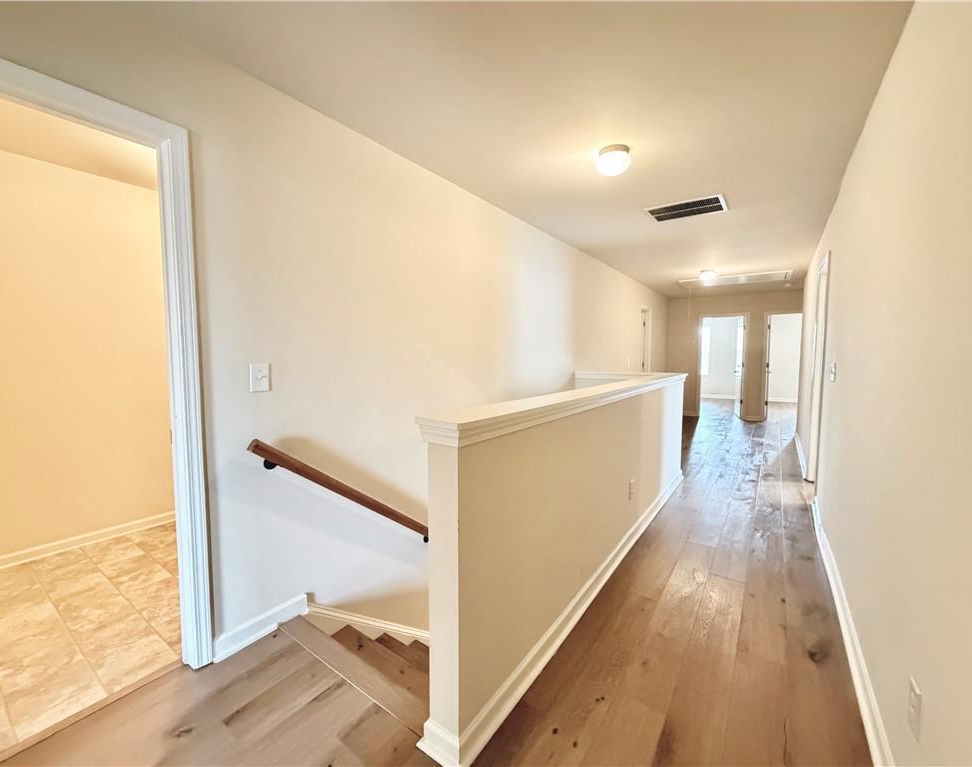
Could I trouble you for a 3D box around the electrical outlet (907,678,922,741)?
[{"bbox_3d":[1.081,0.819,1.041,0.011,0.119,0.082,3,5,35],"label":"electrical outlet"}]

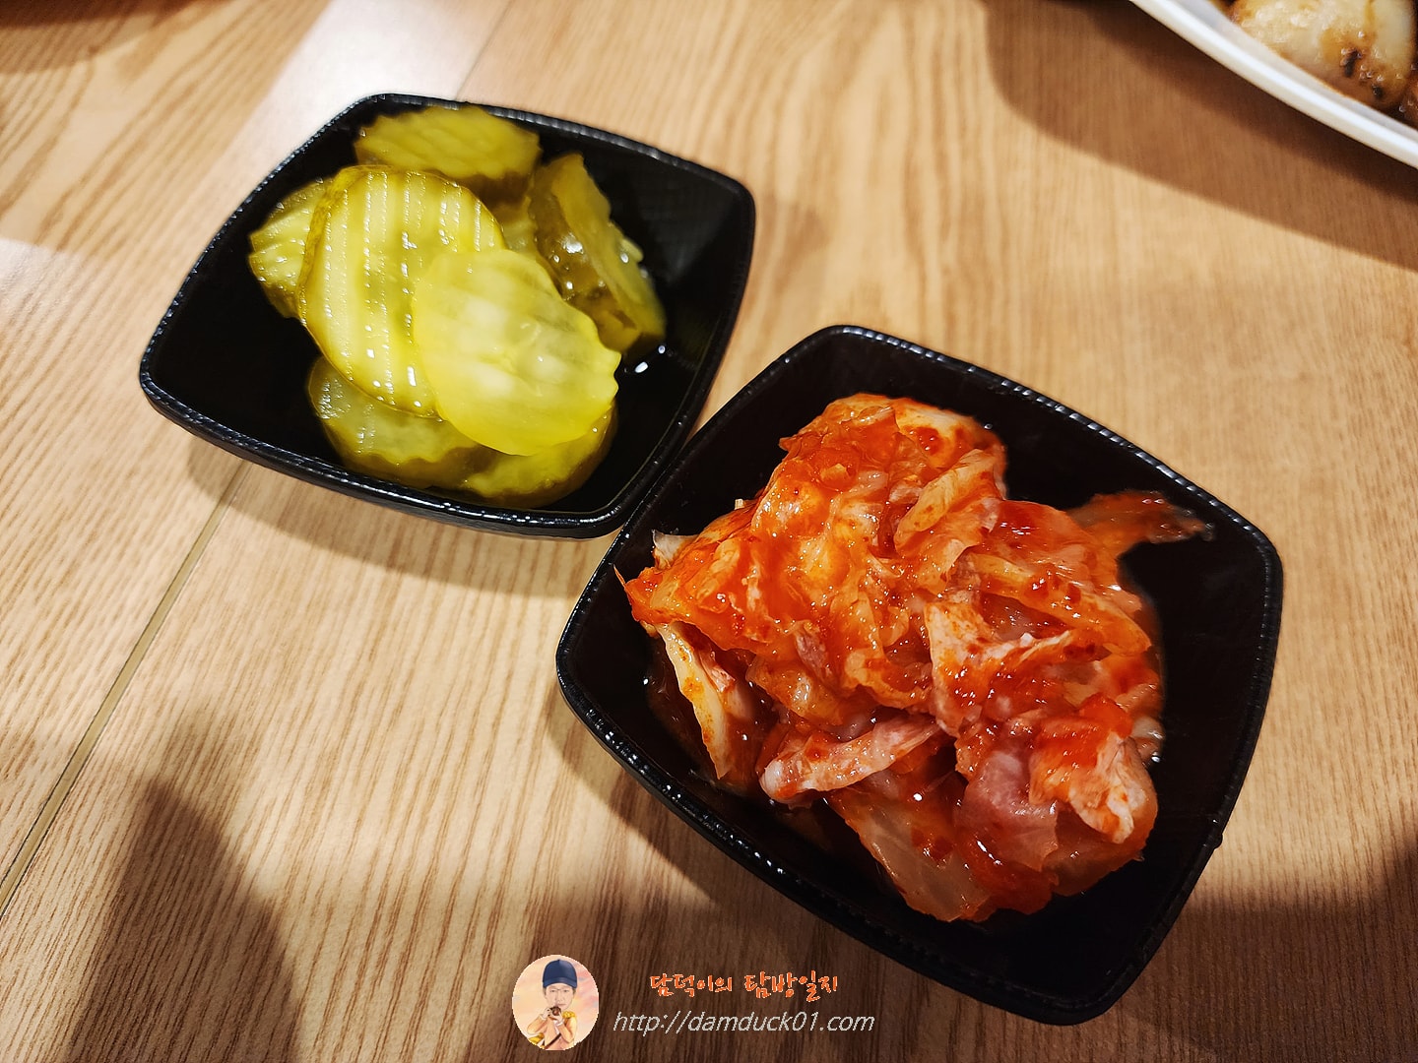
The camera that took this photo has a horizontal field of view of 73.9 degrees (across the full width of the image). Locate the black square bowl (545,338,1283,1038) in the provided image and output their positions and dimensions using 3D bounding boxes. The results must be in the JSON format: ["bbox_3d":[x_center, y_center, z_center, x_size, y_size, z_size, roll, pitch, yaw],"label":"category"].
[{"bbox_3d":[0.035,0.021,0.167,0.101,0.036,0.101,31,62,14],"label":"black square bowl"}]

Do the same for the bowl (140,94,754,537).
[{"bbox_3d":[-0.046,-0.040,0.197,0.101,0.036,0.101,17,60,6],"label":"bowl"}]

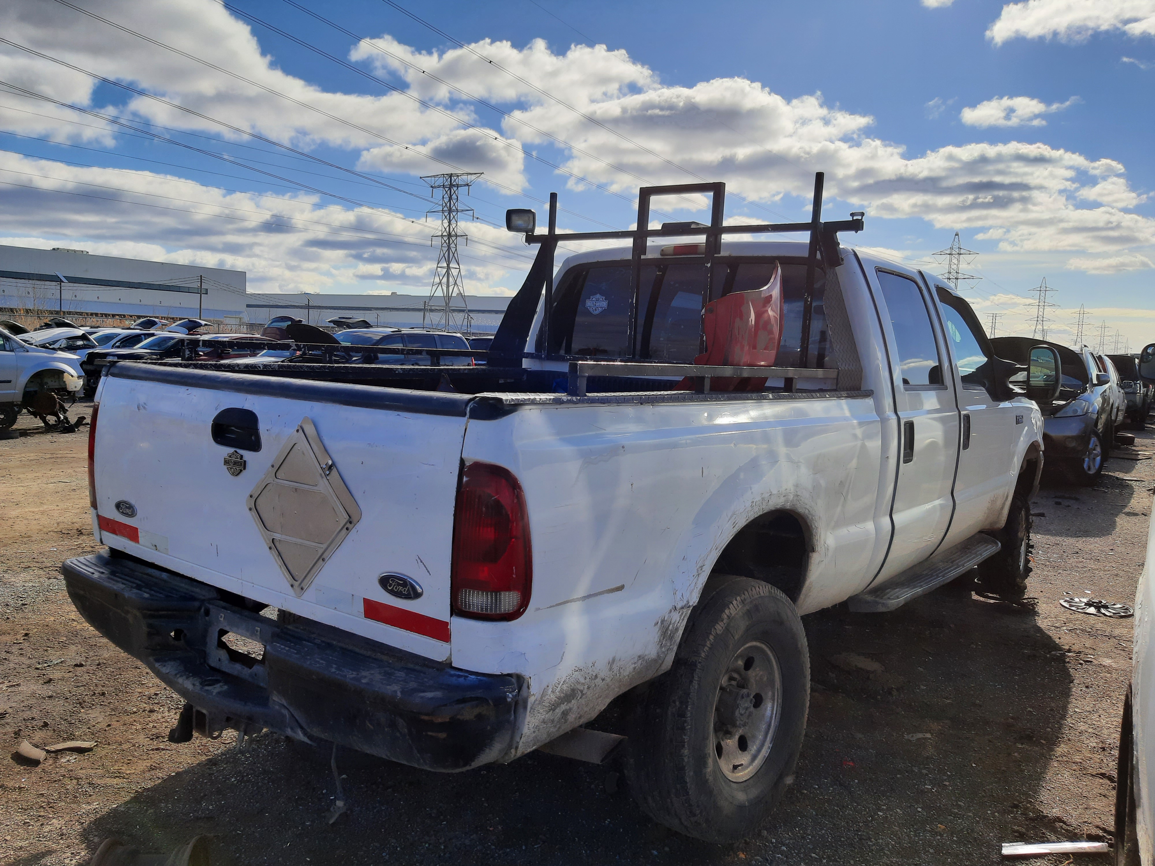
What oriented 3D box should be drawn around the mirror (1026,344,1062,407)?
[{"bbox_3d":[2.569,-0.312,4.779,0.190,0.340,0.140,6,6,37],"label":"mirror"}]

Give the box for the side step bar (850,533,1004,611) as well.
[{"bbox_3d":[1.753,0.658,4.280,0.210,0.095,2.020,7,6,37],"label":"side step bar"}]

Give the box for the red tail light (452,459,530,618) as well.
[{"bbox_3d":[-0.162,0.223,1.782,0.155,0.355,0.130,7,6,37],"label":"red tail light"}]

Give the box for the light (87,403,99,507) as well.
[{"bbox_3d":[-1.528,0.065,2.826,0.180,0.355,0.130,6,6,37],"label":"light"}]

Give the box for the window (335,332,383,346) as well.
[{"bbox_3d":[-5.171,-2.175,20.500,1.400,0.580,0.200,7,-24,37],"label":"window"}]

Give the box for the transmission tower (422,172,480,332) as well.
[{"bbox_3d":[-21.395,-27.918,144.410,13.800,30.000,7.000,6,7,34],"label":"transmission tower"}]

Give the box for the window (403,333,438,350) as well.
[{"bbox_3d":[-3.880,-2.241,21.500,0.070,0.470,1.100,-10,-4,41],"label":"window"}]

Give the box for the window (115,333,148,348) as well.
[{"bbox_3d":[-11.304,-2.357,22.000,0.120,0.420,0.950,-8,-3,37],"label":"window"}]

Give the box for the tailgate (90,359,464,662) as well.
[{"bbox_3d":[-0.861,0.127,2.308,1.610,0.585,0.120,7,6,37],"label":"tailgate"}]

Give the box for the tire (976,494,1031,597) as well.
[{"bbox_3d":[2.858,0.675,5.829,0.270,0.790,0.790,6,6,37],"label":"tire"}]

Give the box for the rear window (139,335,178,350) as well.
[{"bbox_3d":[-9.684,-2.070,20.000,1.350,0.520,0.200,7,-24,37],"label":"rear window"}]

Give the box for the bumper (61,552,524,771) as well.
[{"bbox_3d":[-0.887,0.570,2.292,1.910,0.320,0.270,6,6,37],"label":"bumper"}]

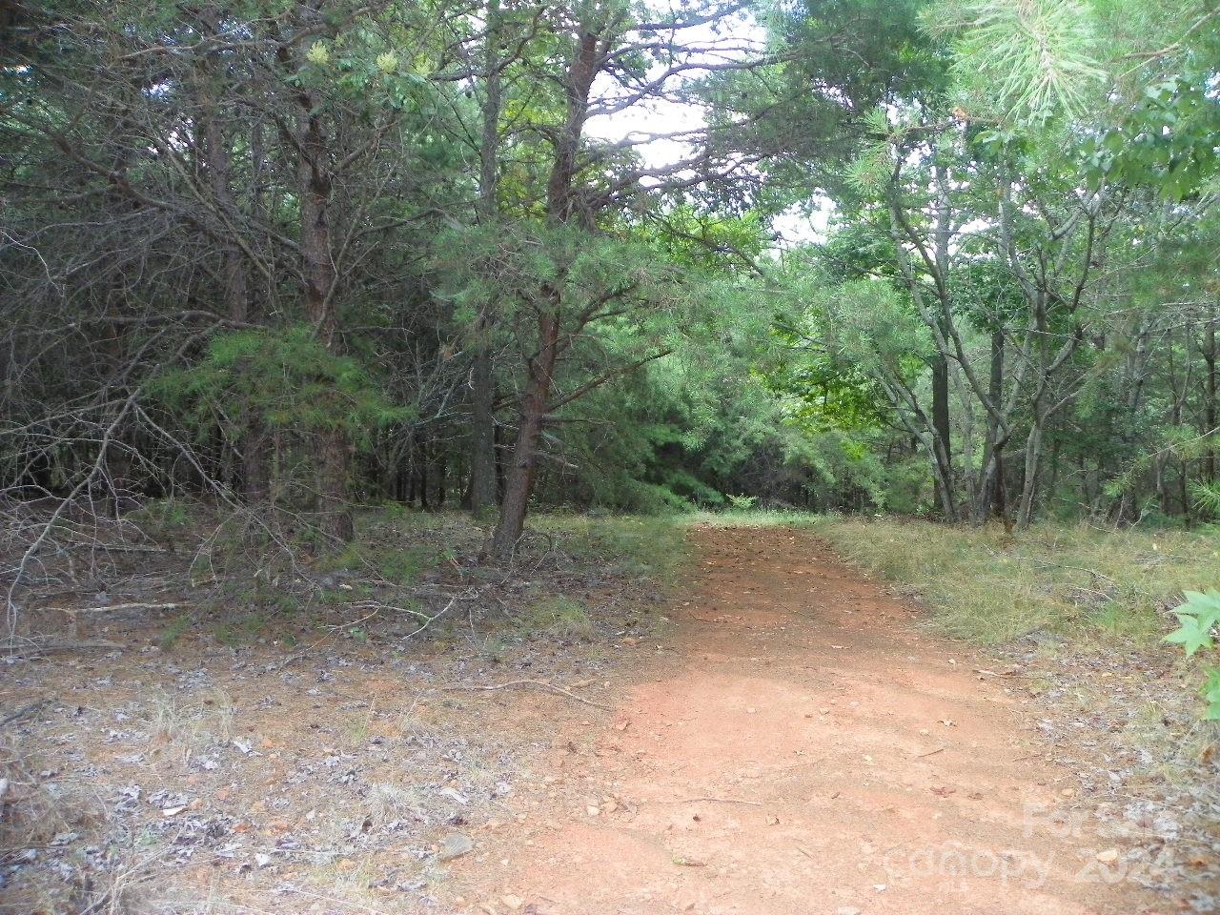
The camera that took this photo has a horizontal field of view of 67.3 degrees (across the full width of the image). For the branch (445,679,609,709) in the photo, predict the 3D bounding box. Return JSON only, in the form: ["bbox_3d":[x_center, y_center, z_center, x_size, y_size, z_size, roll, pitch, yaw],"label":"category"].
[{"bbox_3d":[-0.469,1.379,5.319,1.030,0.050,0.220,1,2,19],"label":"branch"}]

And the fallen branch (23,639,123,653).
[{"bbox_3d":[-3.809,1.341,6.512,0.700,0.060,0.090,0,2,-2],"label":"fallen branch"}]

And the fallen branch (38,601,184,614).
[{"bbox_3d":[-4.325,1.297,7.919,1.160,0.070,0.120,0,2,-4],"label":"fallen branch"}]

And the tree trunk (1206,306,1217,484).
[{"bbox_3d":[9.524,-0.988,14.500,0.160,2.800,0.160,0,2,0],"label":"tree trunk"}]

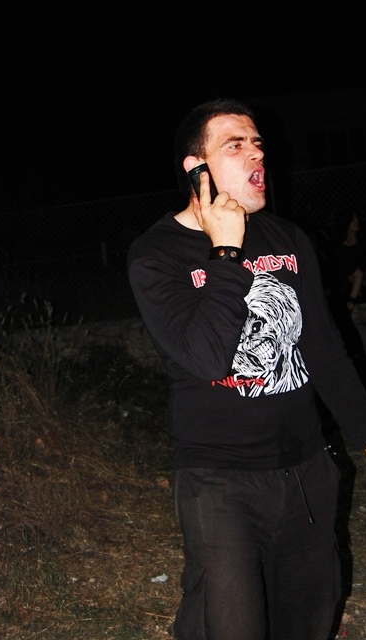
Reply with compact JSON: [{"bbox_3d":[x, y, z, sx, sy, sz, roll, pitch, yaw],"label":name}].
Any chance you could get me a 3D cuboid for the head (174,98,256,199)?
[{"bbox_3d":[0.081,-0.364,1.760,0.215,0.250,0.170,-11,1,37],"label":"head"}]

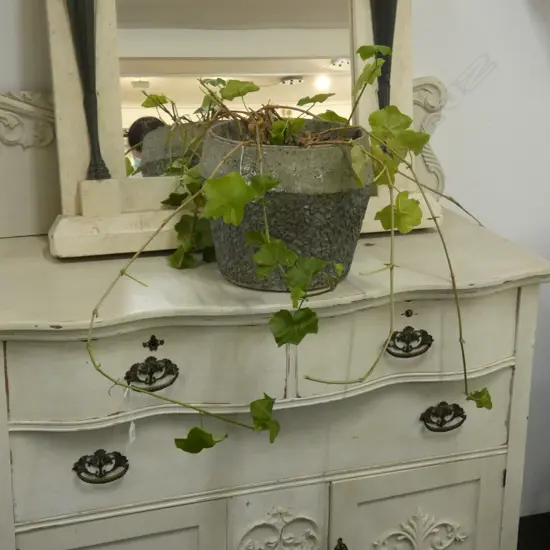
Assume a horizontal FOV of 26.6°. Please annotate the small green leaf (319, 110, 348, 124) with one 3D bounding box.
[{"bbox_3d":[0.115,-0.304,2.280,0.060,0.035,0.035,-2,18,-10],"label":"small green leaf"}]

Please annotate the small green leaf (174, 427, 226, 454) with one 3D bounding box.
[{"bbox_3d":[-0.131,0.291,2.050,0.085,0.047,0.030,4,18,10],"label":"small green leaf"}]

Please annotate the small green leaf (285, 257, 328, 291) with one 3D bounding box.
[{"bbox_3d":[0.051,-0.001,1.905,0.072,0.053,0.025,0,0,-3],"label":"small green leaf"}]

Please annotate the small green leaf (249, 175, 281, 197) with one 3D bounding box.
[{"bbox_3d":[-0.017,-0.156,2.030,0.054,0.042,0.025,1,17,0],"label":"small green leaf"}]

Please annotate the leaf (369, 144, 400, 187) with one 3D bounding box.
[{"bbox_3d":[0.182,-0.186,1.940,0.056,0.074,0.022,-1,10,-6],"label":"leaf"}]

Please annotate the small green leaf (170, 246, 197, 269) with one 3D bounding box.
[{"bbox_3d":[-0.177,-0.034,2.230,0.052,0.043,0.030,5,18,14],"label":"small green leaf"}]

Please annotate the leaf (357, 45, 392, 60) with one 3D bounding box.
[{"bbox_3d":[0.168,-0.376,1.970,0.061,0.024,0.040,1,18,0],"label":"leaf"}]

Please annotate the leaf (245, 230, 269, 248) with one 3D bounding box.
[{"bbox_3d":[-0.030,-0.058,1.915,0.041,0.031,0.018,0,0,6],"label":"leaf"}]

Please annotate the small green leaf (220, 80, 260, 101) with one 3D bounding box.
[{"bbox_3d":[-0.063,-0.336,2.120,0.072,0.034,0.045,2,18,5],"label":"small green leaf"}]

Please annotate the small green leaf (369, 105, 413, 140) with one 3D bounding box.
[{"bbox_3d":[0.210,-0.278,2.120,0.078,0.064,0.030,-2,18,-10],"label":"small green leaf"}]

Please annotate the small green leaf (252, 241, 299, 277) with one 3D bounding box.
[{"bbox_3d":[0.001,-0.025,1.905,0.075,0.062,0.025,0,0,0],"label":"small green leaf"}]

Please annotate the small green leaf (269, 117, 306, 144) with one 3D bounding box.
[{"bbox_3d":[0.019,-0.243,1.970,0.061,0.044,0.028,1,18,0],"label":"small green leaf"}]

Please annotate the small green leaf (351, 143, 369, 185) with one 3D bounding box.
[{"bbox_3d":[0.140,-0.184,1.920,0.034,0.070,0.020,3,10,17],"label":"small green leaf"}]

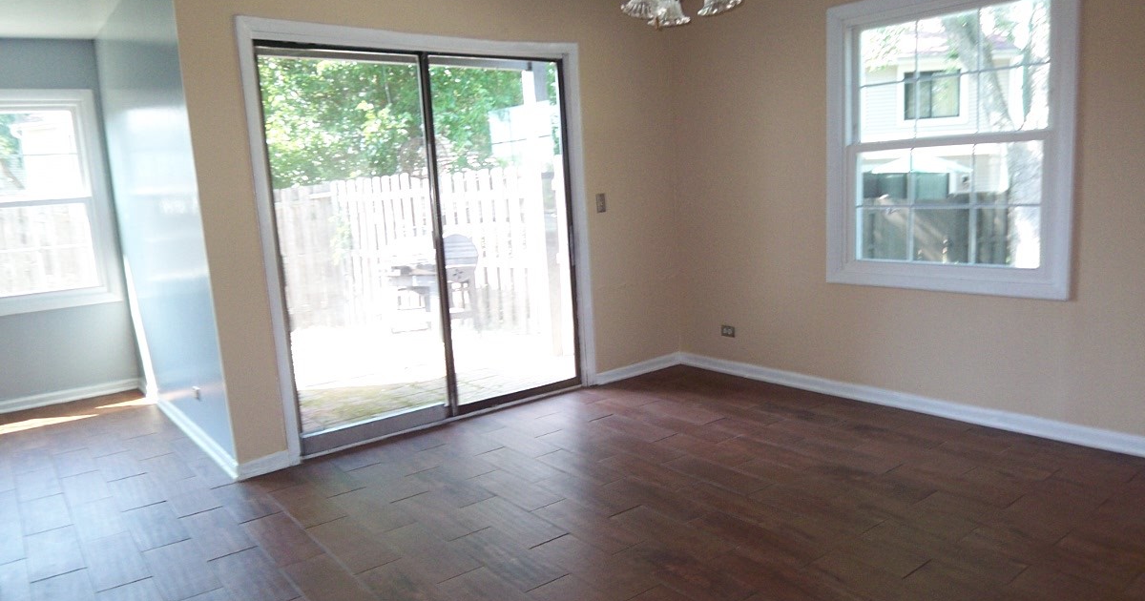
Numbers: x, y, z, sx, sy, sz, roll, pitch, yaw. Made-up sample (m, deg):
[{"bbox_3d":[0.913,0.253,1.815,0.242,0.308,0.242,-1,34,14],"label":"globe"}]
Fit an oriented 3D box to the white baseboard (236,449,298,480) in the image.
[{"bbox_3d":[-1.464,0.783,3.617,0.250,0.082,0.018,-10,11,-37],"label":"white baseboard"}]

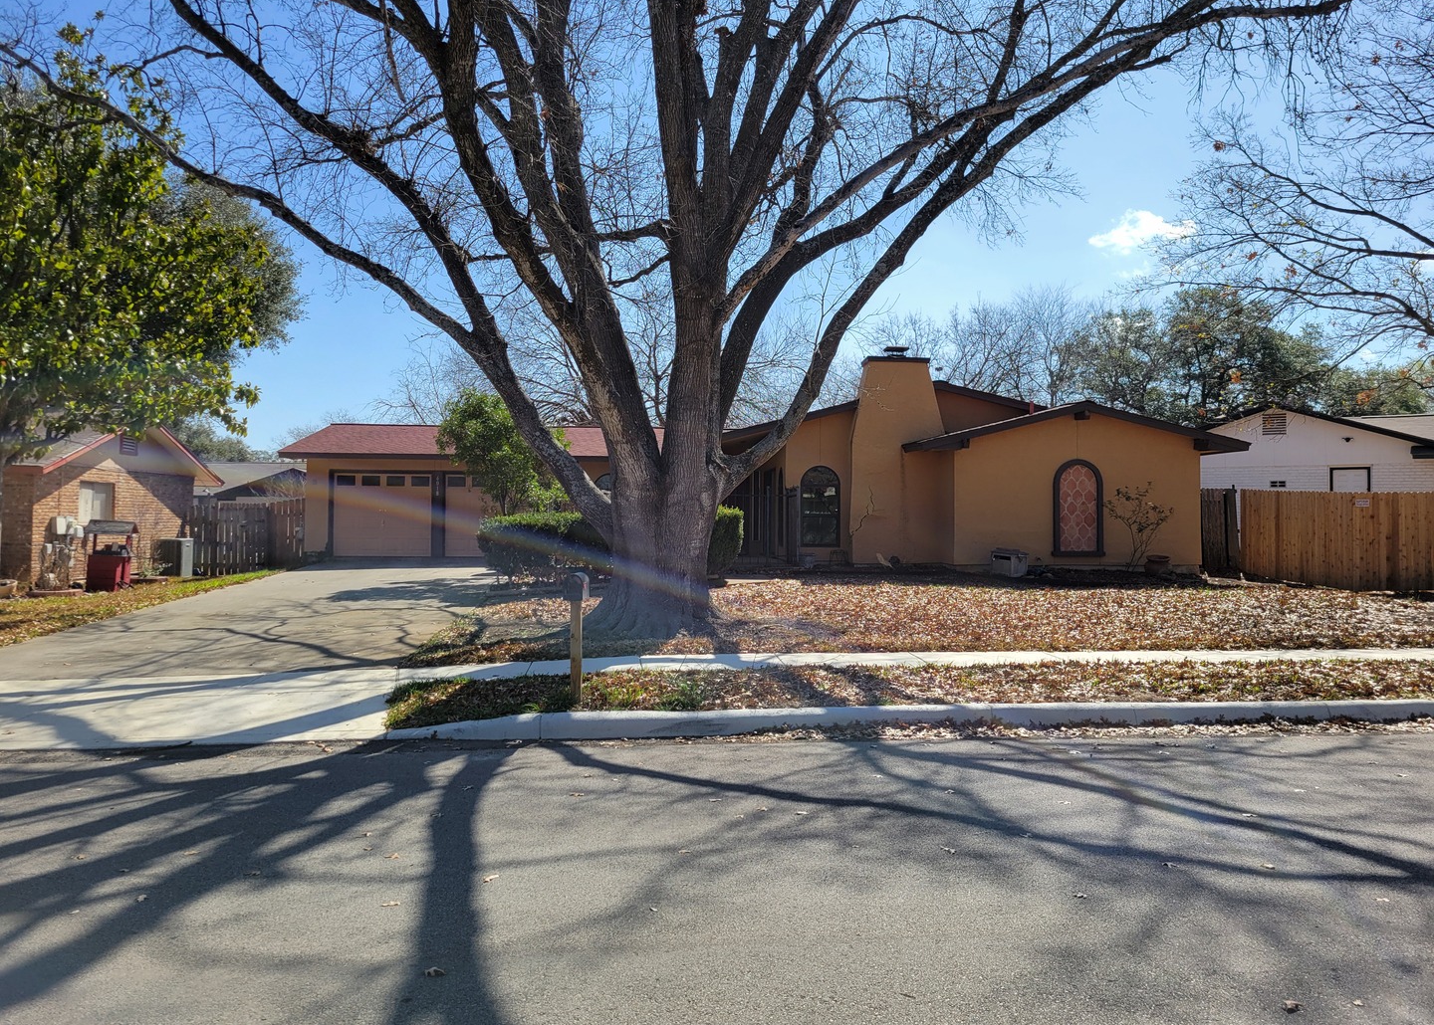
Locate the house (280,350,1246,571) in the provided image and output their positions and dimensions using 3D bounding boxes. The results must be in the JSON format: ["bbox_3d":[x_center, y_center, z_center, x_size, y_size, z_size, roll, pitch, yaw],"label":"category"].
[{"bbox_3d":[0.080,-1.120,28.800,21.800,4.950,12.600,0,-2,-5],"label":"house"}]

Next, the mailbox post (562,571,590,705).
[{"bbox_3d":[-1.242,1.120,9.570,0.175,1.155,0.490,0,-2,-1],"label":"mailbox post"}]

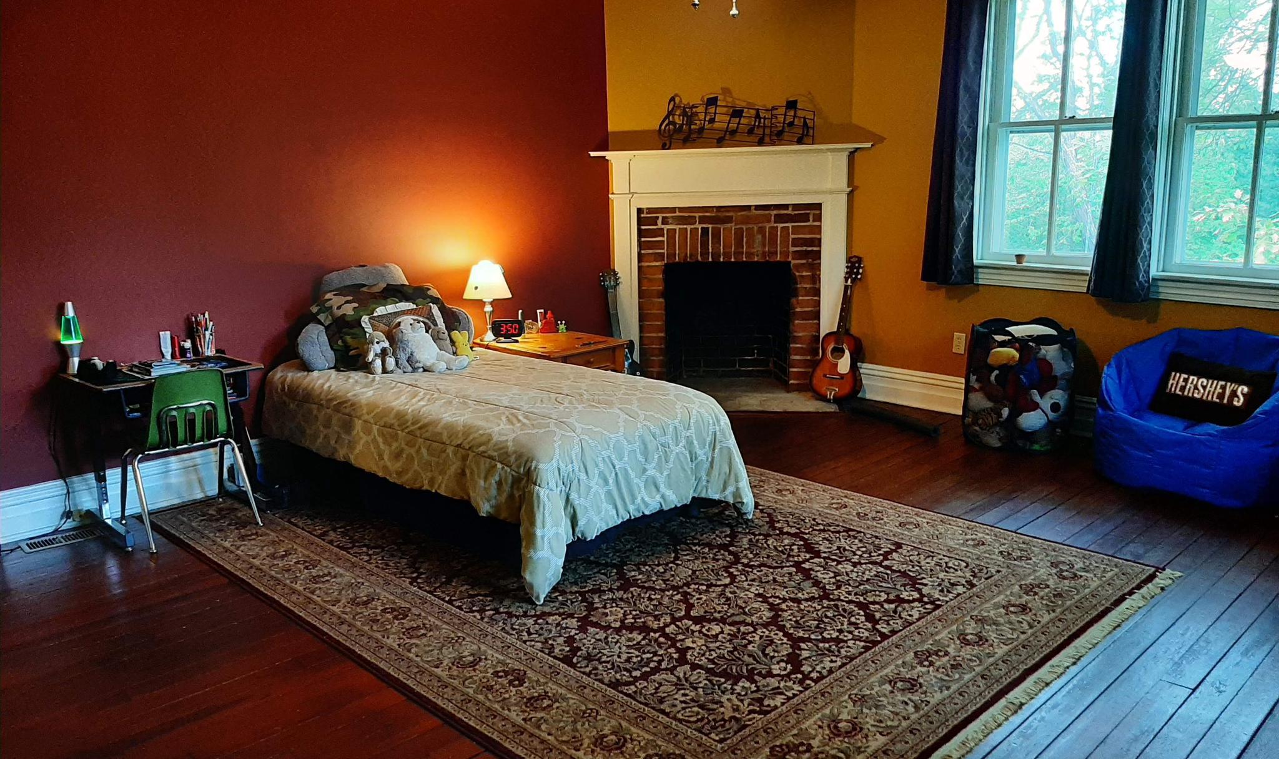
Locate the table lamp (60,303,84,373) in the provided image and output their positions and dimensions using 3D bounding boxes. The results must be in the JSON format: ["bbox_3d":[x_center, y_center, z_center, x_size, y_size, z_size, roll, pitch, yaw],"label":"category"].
[{"bbox_3d":[-2.354,-0.178,3.958,0.088,0.295,0.088,-12,16,-41],"label":"table lamp"}]

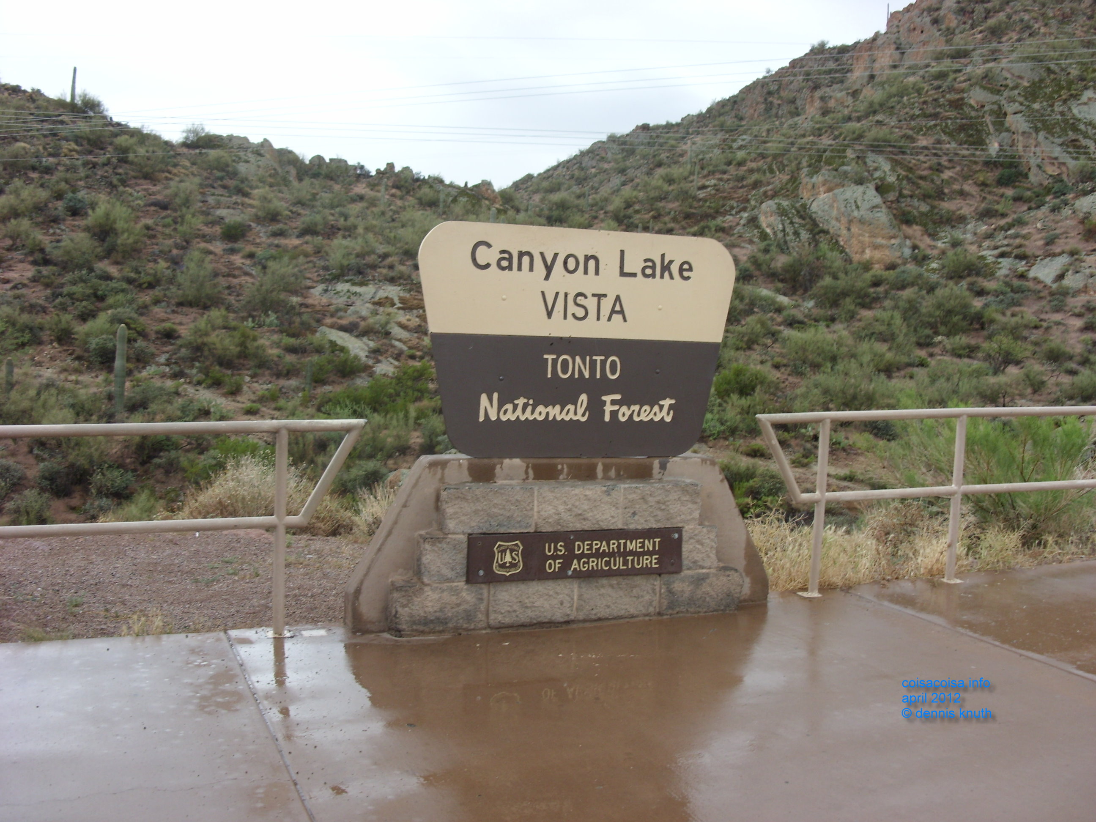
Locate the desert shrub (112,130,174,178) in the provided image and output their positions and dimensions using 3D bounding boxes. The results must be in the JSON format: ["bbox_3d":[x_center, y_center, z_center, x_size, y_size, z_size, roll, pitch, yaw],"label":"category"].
[{"bbox_3d":[-22.867,-14.518,68.000,3.380,2.582,3.042,1,6,-19],"label":"desert shrub"}]

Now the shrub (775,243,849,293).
[{"bbox_3d":[13.173,-7.131,60.000,3.599,2.469,3.305,2,6,0],"label":"shrub"}]

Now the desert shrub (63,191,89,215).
[{"bbox_3d":[-26.978,-11.852,68.672,1.485,1.341,1.364,2,6,0],"label":"desert shrub"}]

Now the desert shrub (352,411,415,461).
[{"bbox_3d":[-4.110,0.651,30.000,1.533,1.243,1.379,2,5,-8],"label":"desert shrub"}]

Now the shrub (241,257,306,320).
[{"bbox_3d":[-10.983,-4.919,48.000,2.452,2.419,2.207,1,5,-13],"label":"shrub"}]

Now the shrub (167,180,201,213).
[{"bbox_3d":[-21.542,-12.773,71.221,1.937,1.937,1.779,2,6,0],"label":"shrub"}]

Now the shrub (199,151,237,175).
[{"bbox_3d":[-23.780,-17.820,86.339,2.710,1.746,2.489,2,6,0],"label":"shrub"}]

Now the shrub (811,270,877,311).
[{"bbox_3d":[12.749,-5.218,52.000,2.728,1.687,2.455,4,5,13],"label":"shrub"}]

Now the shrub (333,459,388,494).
[{"bbox_3d":[-4.043,1.443,26.000,1.149,0.772,1.034,2,5,-9],"label":"shrub"}]

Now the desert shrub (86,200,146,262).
[{"bbox_3d":[-19.446,-8.128,54.000,2.572,2.684,2.315,1,6,-20],"label":"desert shrub"}]

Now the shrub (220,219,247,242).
[{"bbox_3d":[-16.477,-9.486,63.170,1.410,1.190,1.295,2,6,0],"label":"shrub"}]

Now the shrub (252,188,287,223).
[{"bbox_3d":[-15.953,-11.738,68.864,1.921,1.921,1.764,2,6,0],"label":"shrub"}]

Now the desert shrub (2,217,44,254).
[{"bbox_3d":[-25.348,-8.491,58.197,1.989,1.745,1.827,2,6,0],"label":"desert shrub"}]

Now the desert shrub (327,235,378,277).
[{"bbox_3d":[-9.156,-7.252,56.300,2.356,1.924,2.164,2,6,0],"label":"desert shrub"}]

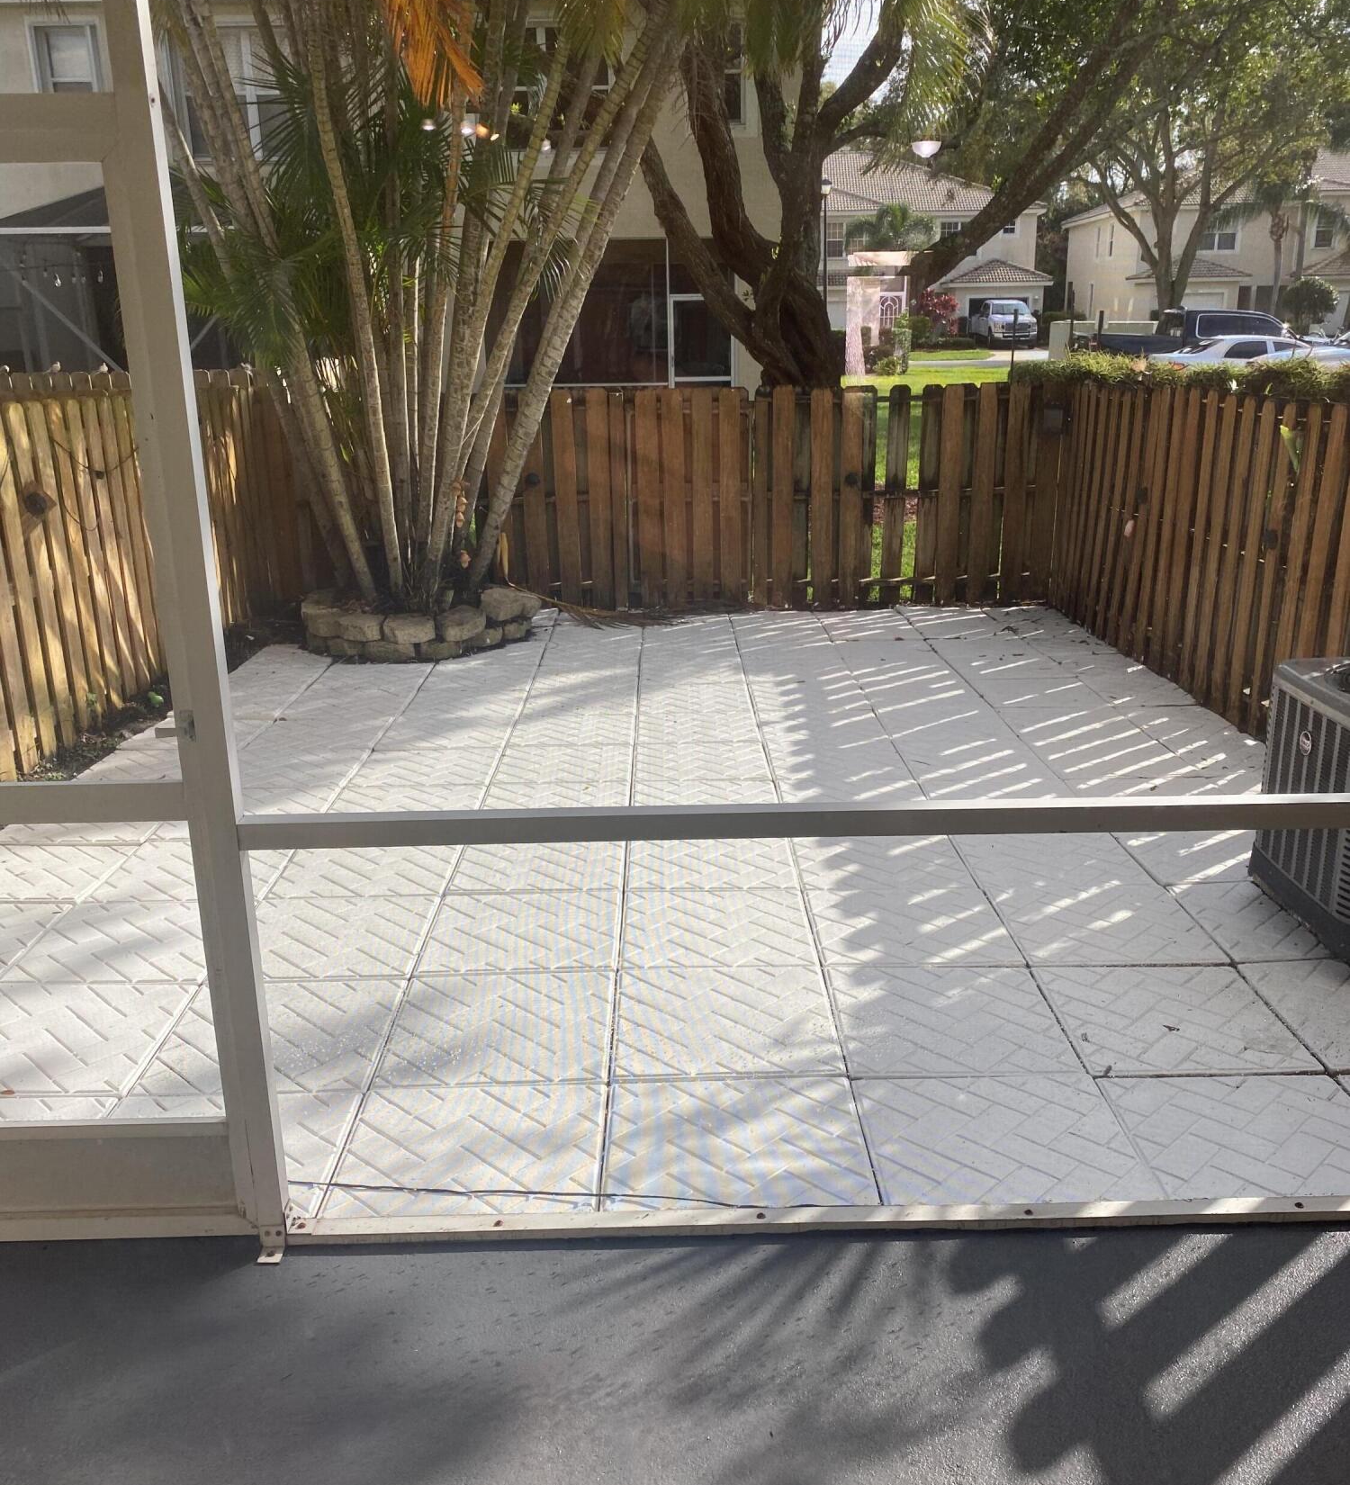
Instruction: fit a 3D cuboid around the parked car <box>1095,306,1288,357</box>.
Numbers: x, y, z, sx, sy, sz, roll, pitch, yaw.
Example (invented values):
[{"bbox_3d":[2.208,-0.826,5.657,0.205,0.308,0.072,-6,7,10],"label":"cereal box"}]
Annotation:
[{"bbox_3d":[12.550,-9.238,32.000,5.850,1.920,2.000,-1,17,0],"label":"parked car"}]

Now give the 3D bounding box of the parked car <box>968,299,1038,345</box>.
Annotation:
[{"bbox_3d":[14.281,-18.215,58.800,2.030,1.950,5.800,1,17,6],"label":"parked car"}]

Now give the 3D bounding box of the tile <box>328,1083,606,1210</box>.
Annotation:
[{"bbox_3d":[-0.463,0.965,3.133,0.600,0.042,0.560,-1,17,0],"label":"tile"}]

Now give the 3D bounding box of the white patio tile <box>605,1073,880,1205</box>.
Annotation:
[{"bbox_3d":[0.139,0.956,3.104,0.600,0.045,0.600,-1,17,0],"label":"white patio tile"}]

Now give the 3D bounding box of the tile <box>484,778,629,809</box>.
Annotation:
[{"bbox_3d":[-0.476,0.284,5.417,0.600,0.042,0.600,-1,17,0],"label":"tile"}]

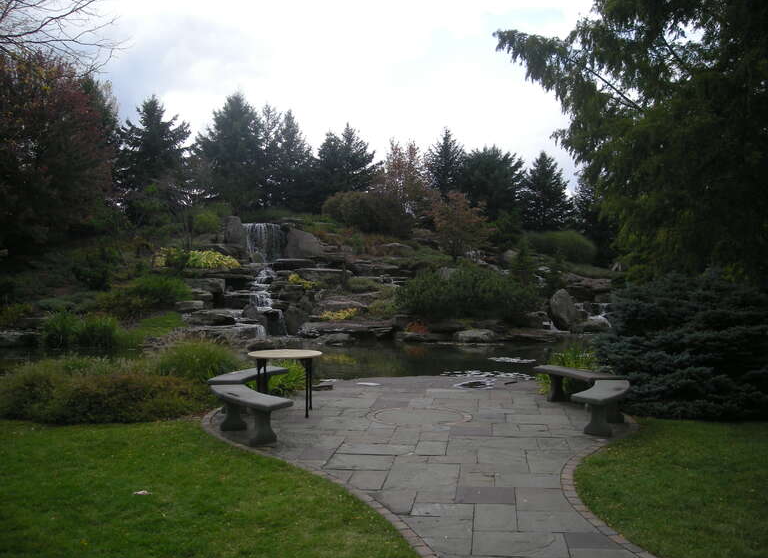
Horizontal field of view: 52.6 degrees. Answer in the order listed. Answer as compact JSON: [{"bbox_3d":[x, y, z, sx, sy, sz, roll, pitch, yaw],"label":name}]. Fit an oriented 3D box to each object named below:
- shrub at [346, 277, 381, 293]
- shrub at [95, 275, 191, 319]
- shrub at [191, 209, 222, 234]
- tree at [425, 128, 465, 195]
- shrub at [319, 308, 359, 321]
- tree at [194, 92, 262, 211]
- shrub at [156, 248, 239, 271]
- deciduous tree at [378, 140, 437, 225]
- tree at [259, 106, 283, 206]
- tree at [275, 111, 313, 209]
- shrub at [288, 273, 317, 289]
[{"bbox_3d":[-0.665,0.230,26.500,1.220,0.530,1.000,0,0,0],"label":"shrub"},{"bbox_3d":[-6.477,0.500,21.000,2.490,1.190,1.900,0,1,0],"label":"shrub"},{"bbox_3d":[-8.001,-2.592,35.000,1.260,1.080,1.200,0,0,0],"label":"shrub"},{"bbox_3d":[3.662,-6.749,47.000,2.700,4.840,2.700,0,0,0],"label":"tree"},{"bbox_3d":[-1.125,0.878,19.200,0.990,0.350,0.650,0,1,0],"label":"shrub"},{"bbox_3d":[-8.711,-7.087,43.500,3.809,6.835,3.800,0,0,0],"label":"tree"},{"bbox_3d":[-5.812,-0.608,24.200,2.560,0.750,1.300,0,1,0],"label":"shrub"},{"bbox_3d":[1.388,-5.468,44.000,3.400,4.870,3.200,0,0,0],"label":"deciduous tree"},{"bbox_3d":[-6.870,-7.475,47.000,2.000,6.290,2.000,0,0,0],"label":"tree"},{"bbox_3d":[-4.196,-5.471,36.000,1.940,4.780,1.940,0,1,0],"label":"tree"},{"bbox_3d":[-2.372,0.073,22.600,0.810,0.470,0.650,0,1,0],"label":"shrub"}]

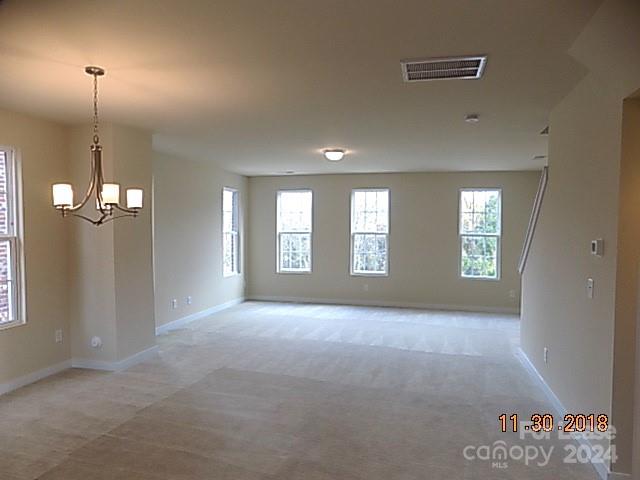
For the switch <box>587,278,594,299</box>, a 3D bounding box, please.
[{"bbox_3d":[1.912,0.345,3.015,0.014,0.120,0.077,1,2,15],"label":"switch"}]

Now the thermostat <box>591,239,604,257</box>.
[{"bbox_3d":[1.864,0.048,2.856,0.032,0.115,0.095,1,2,15],"label":"thermostat"}]

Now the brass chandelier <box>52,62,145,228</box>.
[{"bbox_3d":[-1.605,-0.666,3.053,0.610,1.110,0.610,1,2,15],"label":"brass chandelier"}]

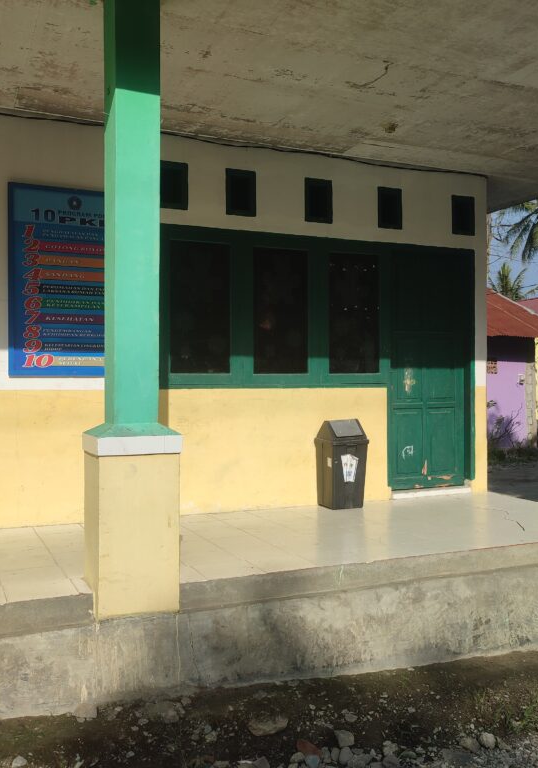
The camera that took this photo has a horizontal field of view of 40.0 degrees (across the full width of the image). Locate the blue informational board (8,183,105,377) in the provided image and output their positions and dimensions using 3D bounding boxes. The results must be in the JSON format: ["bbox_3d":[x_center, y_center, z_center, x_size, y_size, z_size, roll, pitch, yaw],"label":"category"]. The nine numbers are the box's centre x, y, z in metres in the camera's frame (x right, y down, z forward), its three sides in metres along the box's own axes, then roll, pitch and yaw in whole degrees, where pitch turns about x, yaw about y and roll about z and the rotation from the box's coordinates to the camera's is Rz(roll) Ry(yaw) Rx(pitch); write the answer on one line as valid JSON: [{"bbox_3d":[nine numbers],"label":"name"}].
[{"bbox_3d":[-1.319,-0.693,5.085,0.883,1.298,0.035,0,0,-24],"label":"blue informational board"}]

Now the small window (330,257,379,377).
[{"bbox_3d":[0.700,-0.557,5.998,0.466,0.968,0.060,0,0,-24],"label":"small window"}]

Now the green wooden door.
[{"bbox_3d":[1.391,-0.126,6.307,0.873,1.998,0.070,0,0,-24],"label":"green wooden door"}]

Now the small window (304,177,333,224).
[{"bbox_3d":[0.390,-1.451,5.886,0.241,0.342,0.100,0,0,-24],"label":"small window"}]

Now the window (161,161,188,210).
[{"bbox_3d":[-0.715,-1.446,5.409,0.241,0.343,0.100,0,0,-24],"label":"window"}]

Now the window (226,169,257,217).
[{"bbox_3d":[-0.220,-1.446,5.622,0.242,0.344,0.100,0,0,-24],"label":"window"}]

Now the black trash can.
[{"bbox_3d":[0.572,0.623,5.778,0.314,0.675,0.299,0,0,-24],"label":"black trash can"}]

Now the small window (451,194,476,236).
[{"bbox_3d":[1.697,-1.464,6.449,0.244,0.338,0.100,0,0,-24],"label":"small window"}]

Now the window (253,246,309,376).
[{"bbox_3d":[0.097,-0.557,5.738,0.465,0.970,0.060,0,0,-24],"label":"window"}]

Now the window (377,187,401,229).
[{"bbox_3d":[1.005,-1.455,6.151,0.234,0.338,0.100,0,0,-24],"label":"window"}]

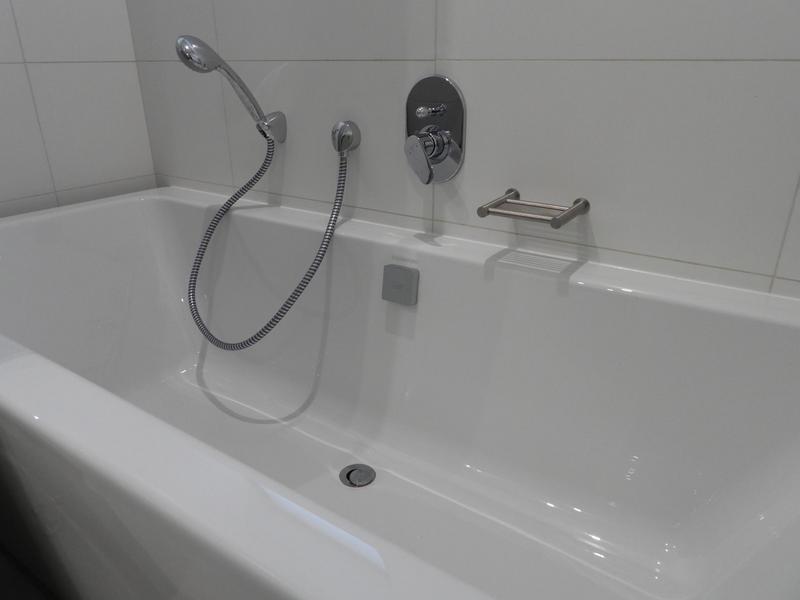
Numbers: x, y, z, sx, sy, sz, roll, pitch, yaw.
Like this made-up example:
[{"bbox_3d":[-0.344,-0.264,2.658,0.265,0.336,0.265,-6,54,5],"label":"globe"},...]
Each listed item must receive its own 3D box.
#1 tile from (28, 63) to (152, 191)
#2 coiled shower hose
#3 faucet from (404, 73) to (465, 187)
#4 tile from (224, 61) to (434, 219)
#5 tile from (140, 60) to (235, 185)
[{"bbox_3d":[-0.790,-0.458,1.448,0.010,0.298,0.279,15,27,31],"label":"tile"},{"bbox_3d":[-0.309,-0.123,1.222,0.390,0.430,0.285,15,27,31],"label":"coiled shower hose"},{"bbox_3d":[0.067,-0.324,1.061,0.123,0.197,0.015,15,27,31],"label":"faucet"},{"bbox_3d":[-0.178,-0.368,1.235,0.590,0.298,0.010,15,27,31],"label":"tile"},{"bbox_3d":[-0.565,-0.468,1.471,0.334,0.298,0.010,15,27,31],"label":"tile"}]

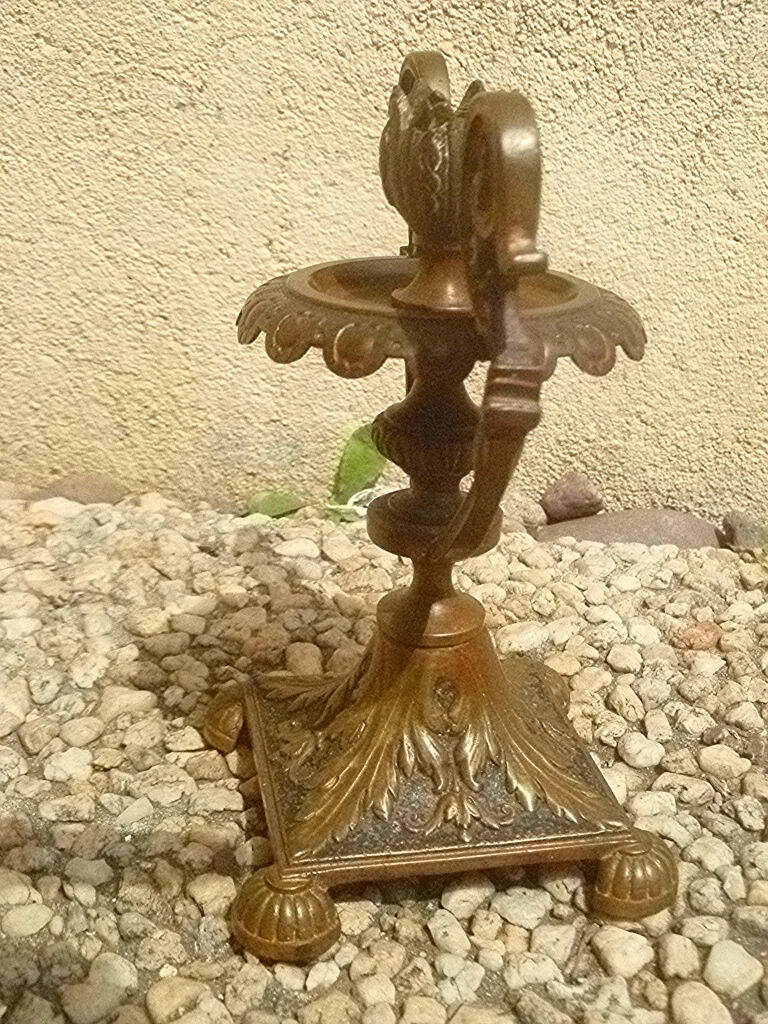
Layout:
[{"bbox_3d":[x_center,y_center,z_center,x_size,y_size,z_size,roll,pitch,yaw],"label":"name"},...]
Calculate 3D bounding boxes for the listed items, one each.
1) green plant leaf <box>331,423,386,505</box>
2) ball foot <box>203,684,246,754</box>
[{"bbox_3d":[-0.012,-0.025,0.635,0.030,0.043,0.013,5,23,9],"label":"green plant leaf"},{"bbox_3d":[-0.048,0.073,0.429,0.028,0.023,0.028,-3,23,-11],"label":"ball foot"}]

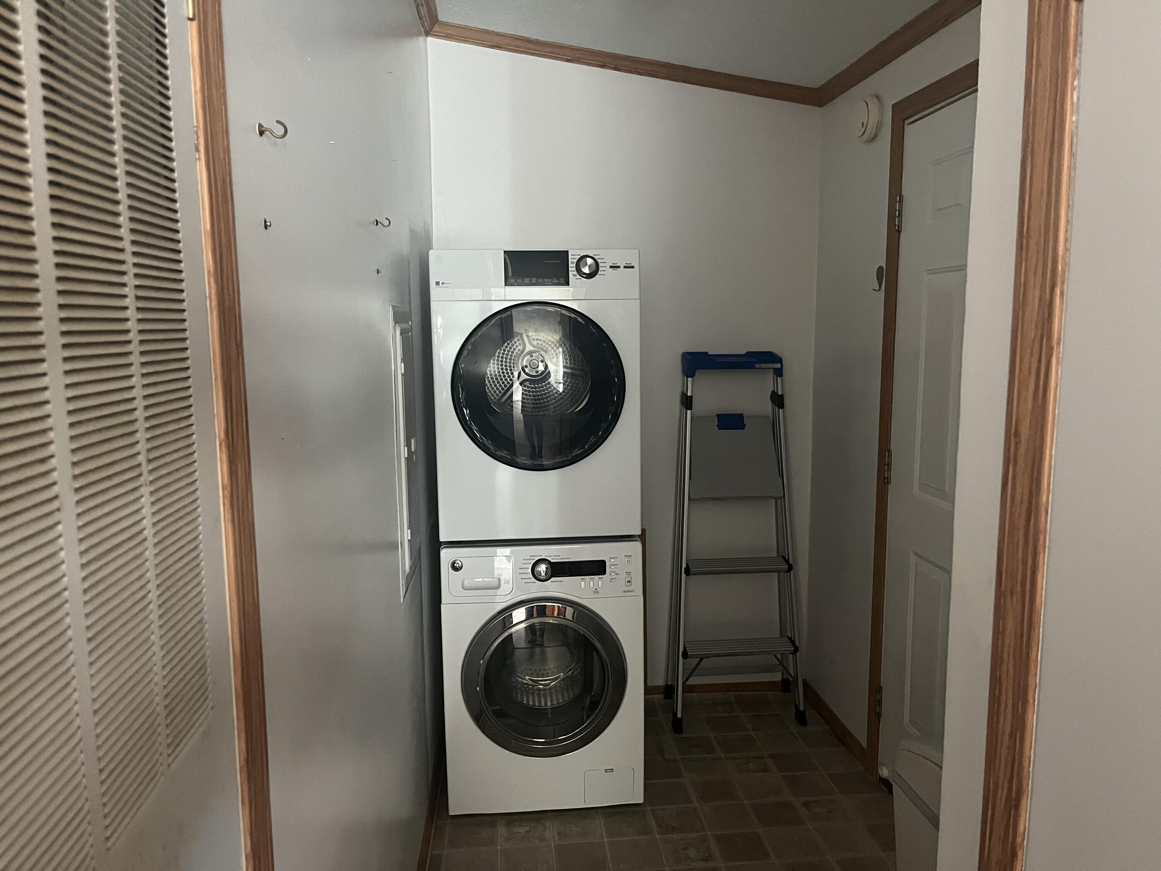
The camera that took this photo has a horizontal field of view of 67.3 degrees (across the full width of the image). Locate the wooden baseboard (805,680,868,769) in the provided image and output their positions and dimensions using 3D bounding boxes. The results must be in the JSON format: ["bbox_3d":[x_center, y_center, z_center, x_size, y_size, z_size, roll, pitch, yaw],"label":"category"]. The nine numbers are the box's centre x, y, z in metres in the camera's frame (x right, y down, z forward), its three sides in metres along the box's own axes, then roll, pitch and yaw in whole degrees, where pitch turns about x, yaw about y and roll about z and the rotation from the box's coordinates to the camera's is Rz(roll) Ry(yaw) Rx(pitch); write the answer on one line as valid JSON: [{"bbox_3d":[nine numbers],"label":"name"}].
[{"bbox_3d":[0.927,1.046,3.192,0.018,0.055,0.660,-2,7,-5],"label":"wooden baseboard"}]

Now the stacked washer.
[{"bbox_3d":[-0.137,0.285,2.857,0.597,1.690,0.640,-2,7,-5],"label":"stacked washer"}]

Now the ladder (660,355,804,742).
[{"bbox_3d":[0.579,0.377,3.276,0.525,1.375,0.330,-2,7,-5],"label":"ladder"}]

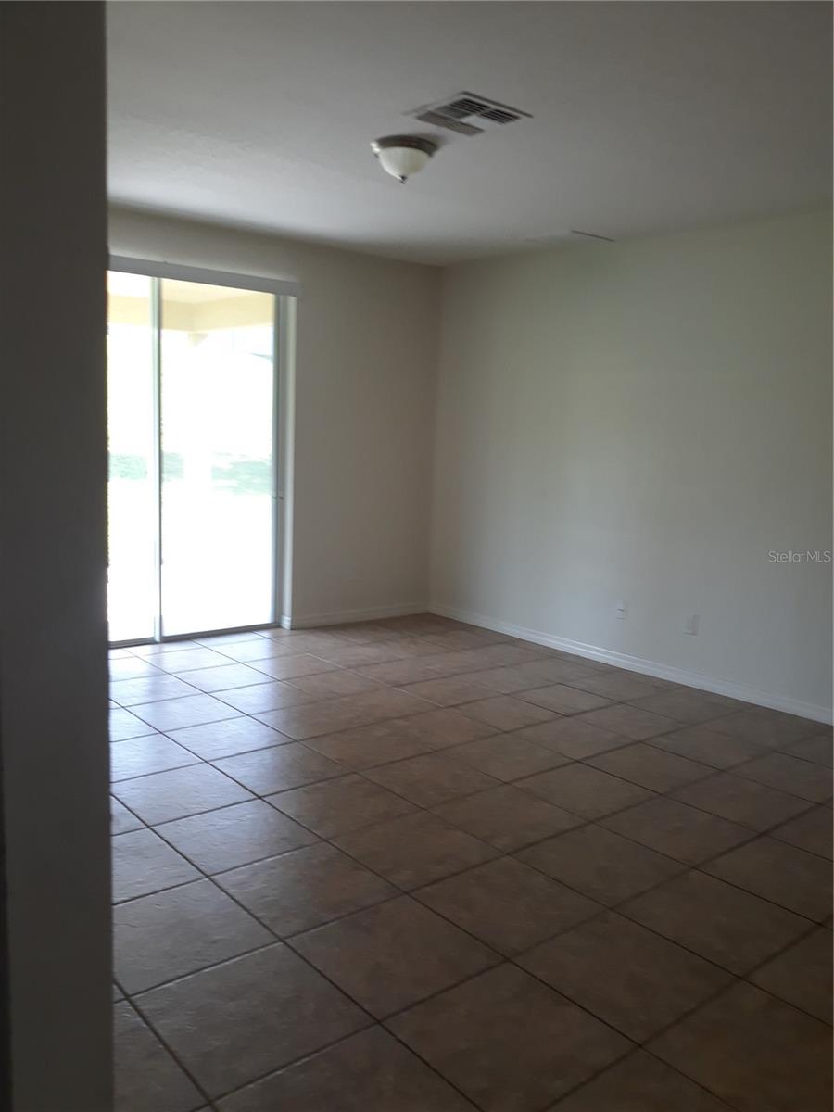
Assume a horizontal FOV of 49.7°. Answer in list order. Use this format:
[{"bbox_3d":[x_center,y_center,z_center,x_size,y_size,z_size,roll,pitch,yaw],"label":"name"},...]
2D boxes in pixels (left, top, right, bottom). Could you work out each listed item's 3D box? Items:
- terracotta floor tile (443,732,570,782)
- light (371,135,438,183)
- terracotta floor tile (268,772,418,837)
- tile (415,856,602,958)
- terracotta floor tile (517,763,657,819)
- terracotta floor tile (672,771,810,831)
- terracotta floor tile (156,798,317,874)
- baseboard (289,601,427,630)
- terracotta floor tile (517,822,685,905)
[{"bbox_3d":[0.409,0.931,4.169,0.457,0.010,0.457,-4,10,-39],"label":"terracotta floor tile"},{"bbox_3d":[-0.058,-1.767,4.059,0.310,0.171,0.310,2,8,0],"label":"light"},{"bbox_3d":[-0.302,0.987,3.582,0.457,0.010,0.457,-4,10,-39],"label":"terracotta floor tile"},{"bbox_3d":[0.286,1.102,2.868,0.454,0.010,0.454,-5,10,-39],"label":"tile"},{"bbox_3d":[0.704,0.991,3.818,0.457,0.010,0.457,-4,10,-39],"label":"terracotta floor tile"},{"bbox_3d":[1.354,1.023,3.761,0.457,0.010,0.457,-4,10,-39],"label":"terracotta floor tile"},{"bbox_3d":[-0.657,1.014,3.288,0.457,0.010,0.457,-4,10,-39],"label":"terracotta floor tile"},{"bbox_3d":[-0.420,0.462,6.965,1.284,0.088,0.015,-4,10,-39],"label":"baseboard"},{"bbox_3d":[0.639,1.074,3.159,0.454,0.010,0.454,-5,10,-39],"label":"terracotta floor tile"}]

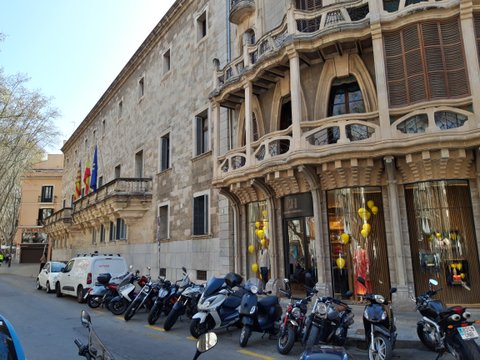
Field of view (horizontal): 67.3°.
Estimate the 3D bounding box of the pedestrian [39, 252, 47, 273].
[{"bbox_3d":[-15.101,6.433,27.607,0.500,1.680,0.350,8,-14,-35],"label":"pedestrian"}]

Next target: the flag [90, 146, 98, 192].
[{"bbox_3d":[-10.796,-0.853,26.750,0.550,3.700,0.250,5,-12,-31],"label":"flag"}]

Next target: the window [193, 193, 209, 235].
[{"bbox_3d":[-2.036,1.842,18.816,0.200,2.100,1.650,7,-14,-35],"label":"window"}]

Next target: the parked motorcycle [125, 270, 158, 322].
[{"bbox_3d":[-2.897,3.519,11.164,0.820,1.300,2.120,-5,-12,17],"label":"parked motorcycle"}]

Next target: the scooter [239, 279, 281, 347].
[{"bbox_3d":[0.392,2.631,7.404,0.720,1.200,1.800,-7,-13,27],"label":"scooter"}]

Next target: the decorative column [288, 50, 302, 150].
[{"bbox_3d":[1.784,-2.690,11.786,0.340,3.380,0.340,-1,-10,0],"label":"decorative column"}]

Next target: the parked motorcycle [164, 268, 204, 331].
[{"bbox_3d":[-1.455,3.133,9.654,0.850,1.420,2.120,-5,-12,21],"label":"parked motorcycle"}]

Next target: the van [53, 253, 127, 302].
[{"bbox_3d":[-6.940,4.461,16.692,1.900,1.880,4.400,10,-15,-44],"label":"van"}]

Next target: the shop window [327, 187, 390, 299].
[{"bbox_3d":[3.904,2.051,11.831,1.880,3.640,0.250,-7,-12,27],"label":"shop window"}]

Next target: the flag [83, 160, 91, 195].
[{"bbox_3d":[-12.232,-0.279,28.728,0.600,3.100,0.250,5,-12,-31],"label":"flag"}]

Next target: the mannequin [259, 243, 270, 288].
[{"bbox_3d":[0.945,3.385,13.900,0.460,1.760,0.300,-8,-12,31],"label":"mannequin"}]

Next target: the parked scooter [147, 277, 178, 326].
[{"bbox_3d":[-2.019,3.416,10.365,0.800,1.170,2.050,-6,-12,22],"label":"parked scooter"}]

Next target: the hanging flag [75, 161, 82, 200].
[{"bbox_3d":[-13.965,0.043,31.172,0.600,3.600,0.280,5,-12,-31],"label":"hanging flag"}]

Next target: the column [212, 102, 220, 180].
[{"bbox_3d":[-1.038,-1.776,15.864,0.280,3.495,0.280,10,-16,-41],"label":"column"}]

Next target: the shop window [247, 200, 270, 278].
[{"bbox_3d":[0.787,2.721,14.871,0.200,3.620,1.250,9,-15,-43],"label":"shop window"}]

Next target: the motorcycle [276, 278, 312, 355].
[{"bbox_3d":[1.136,2.531,6.916,0.800,1.180,2.050,-7,-13,26],"label":"motorcycle"}]

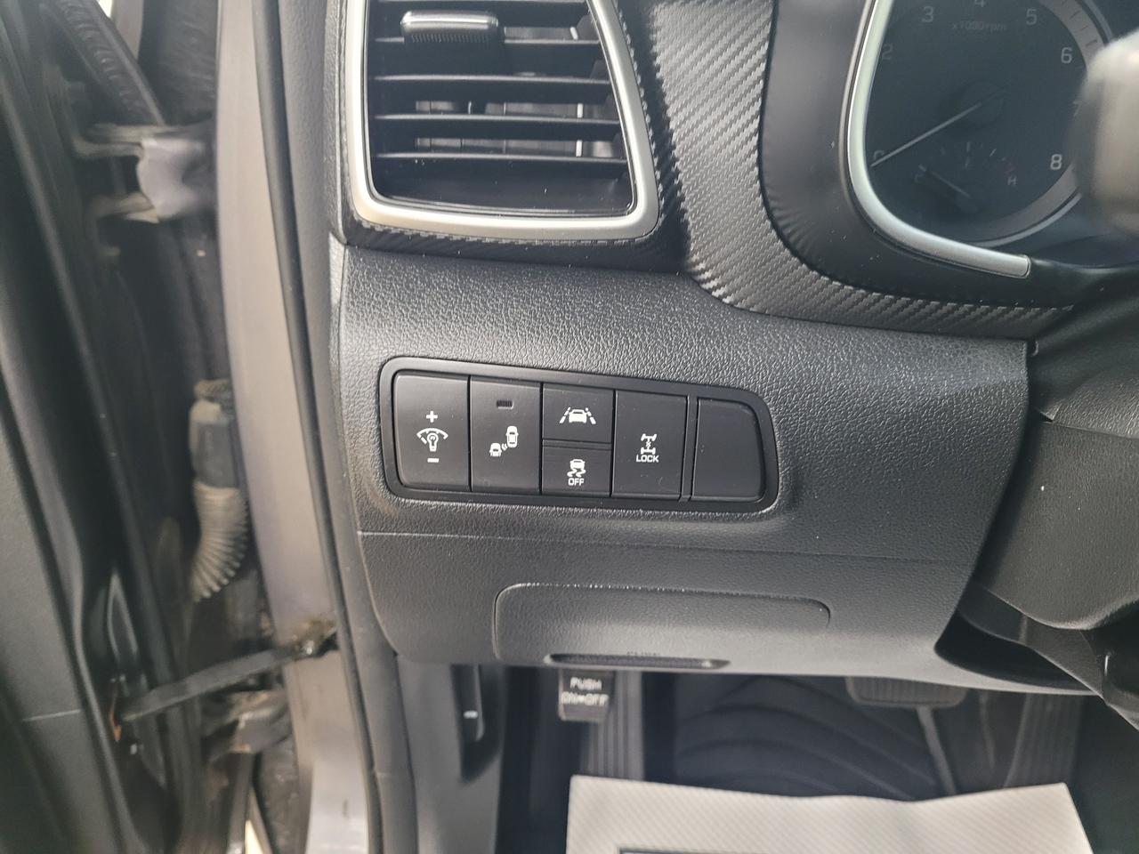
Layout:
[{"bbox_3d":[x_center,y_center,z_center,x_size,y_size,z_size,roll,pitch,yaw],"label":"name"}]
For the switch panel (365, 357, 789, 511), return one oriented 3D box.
[{"bbox_3d":[0.003,0.001,0.319,0.145,0.055,0.020,1,18,-3],"label":"switch panel"}]

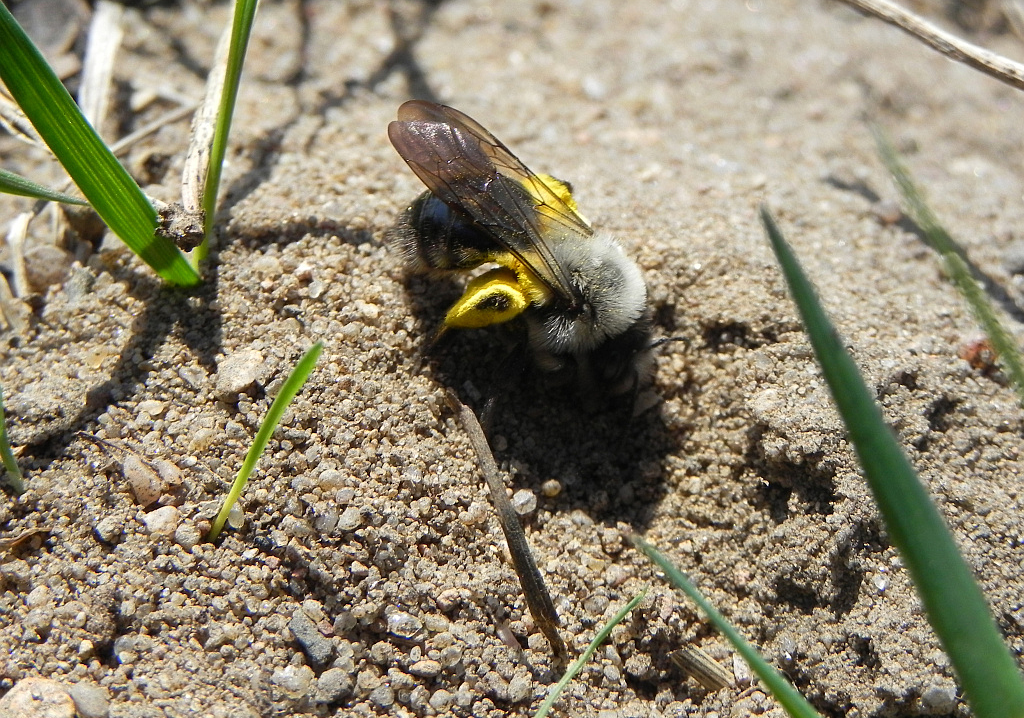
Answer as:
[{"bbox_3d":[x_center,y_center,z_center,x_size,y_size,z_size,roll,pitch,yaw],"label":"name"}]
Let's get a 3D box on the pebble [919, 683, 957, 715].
[{"bbox_3d":[0.015,0.012,0.110,0.001,0.001,0.001,0,50,0],"label":"pebble"}]

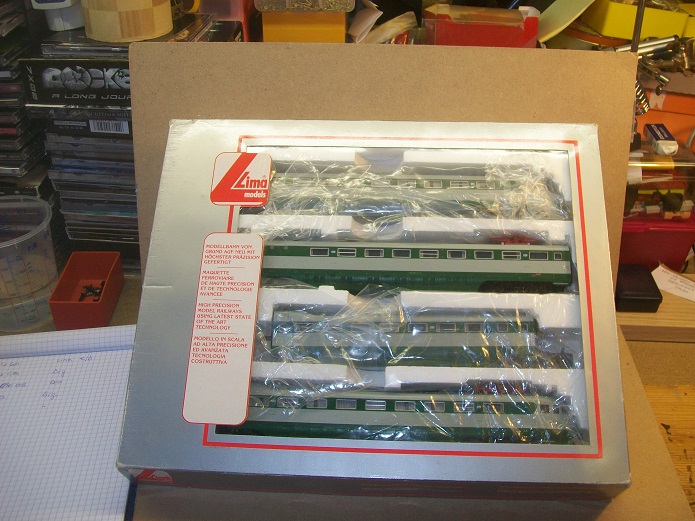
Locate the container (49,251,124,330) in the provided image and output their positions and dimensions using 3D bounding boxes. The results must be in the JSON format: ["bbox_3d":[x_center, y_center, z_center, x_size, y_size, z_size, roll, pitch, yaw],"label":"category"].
[{"bbox_3d":[-0.277,0.033,0.776,0.051,0.040,0.090,0,35,-3],"label":"container"}]

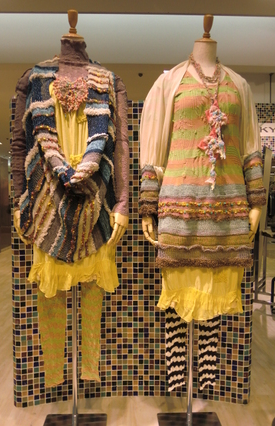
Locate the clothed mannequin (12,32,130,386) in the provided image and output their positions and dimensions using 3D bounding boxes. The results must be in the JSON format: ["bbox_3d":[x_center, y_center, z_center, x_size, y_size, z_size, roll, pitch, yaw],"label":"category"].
[{"bbox_3d":[-0.291,-0.032,1.370,0.500,1.580,0.320,0,3,-3],"label":"clothed mannequin"}]

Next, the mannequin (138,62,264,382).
[{"bbox_3d":[0.279,-0.032,1.370,0.535,1.600,0.320,0,3,-2],"label":"mannequin"}]

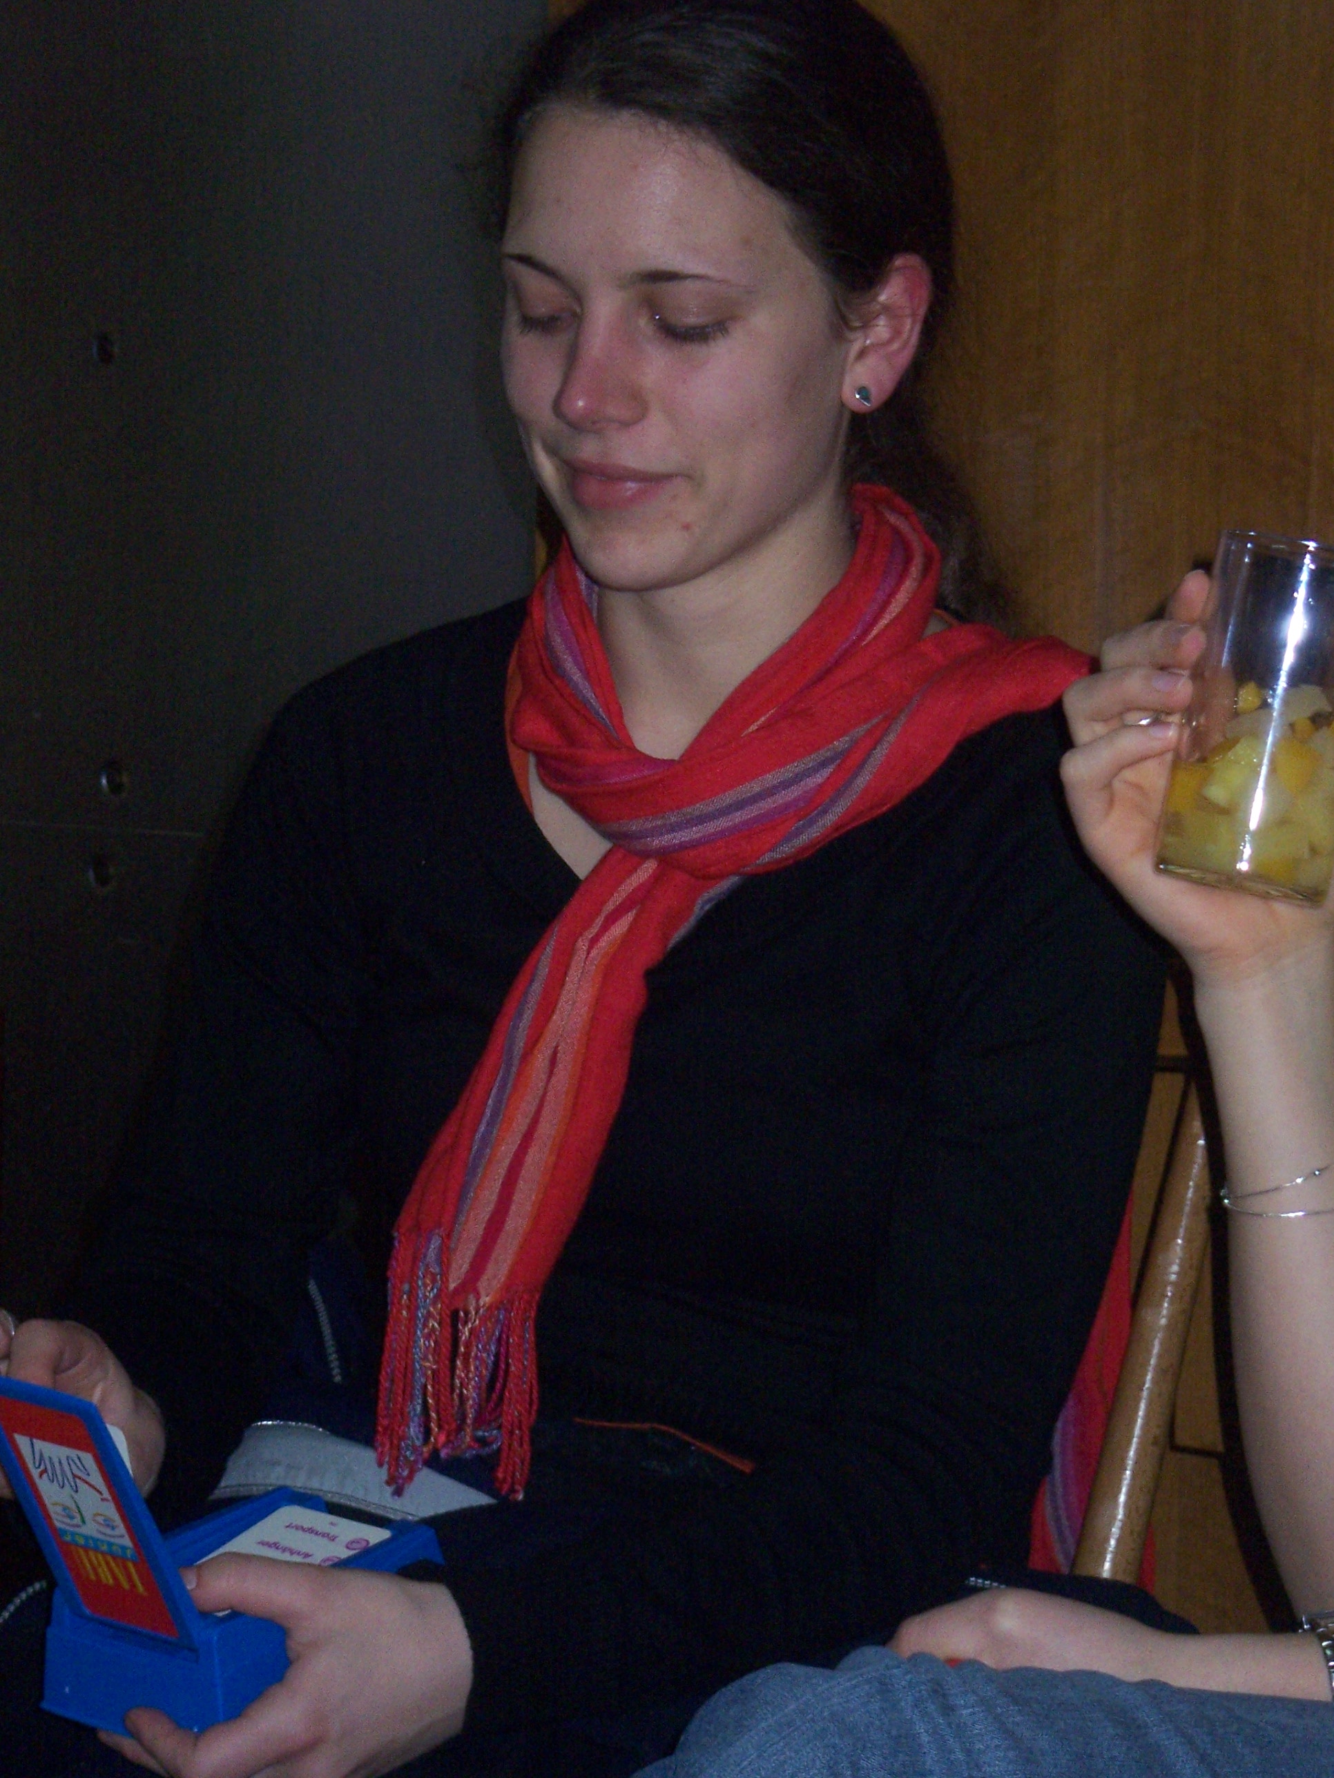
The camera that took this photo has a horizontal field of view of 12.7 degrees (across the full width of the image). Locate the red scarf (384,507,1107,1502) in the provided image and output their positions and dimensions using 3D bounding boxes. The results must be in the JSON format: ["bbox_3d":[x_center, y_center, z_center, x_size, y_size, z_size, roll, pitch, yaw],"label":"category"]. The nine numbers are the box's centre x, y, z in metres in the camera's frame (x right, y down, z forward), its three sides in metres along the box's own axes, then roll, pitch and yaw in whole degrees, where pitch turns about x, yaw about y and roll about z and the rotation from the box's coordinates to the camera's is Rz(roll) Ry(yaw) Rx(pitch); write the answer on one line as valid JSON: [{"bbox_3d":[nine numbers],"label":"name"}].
[{"bbox_3d":[0.030,0.035,2.370,0.250,0.380,0.280,5,10,25],"label":"red scarf"}]

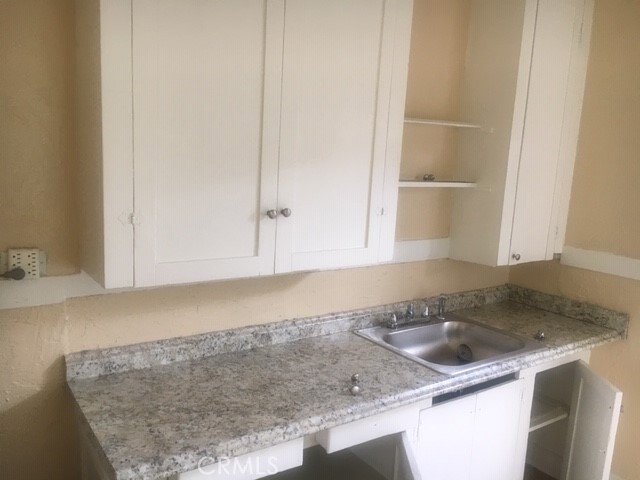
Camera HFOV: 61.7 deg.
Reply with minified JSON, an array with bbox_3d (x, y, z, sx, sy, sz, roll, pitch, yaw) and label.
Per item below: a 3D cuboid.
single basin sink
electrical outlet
[{"bbox_3d":[0.578,0.511,2.417,0.635,0.140,0.562,-3,11,-35],"label":"single basin sink"},{"bbox_3d":[-0.916,0.075,1.662,0.083,0.093,0.032,-3,11,-35],"label":"electrical outlet"}]

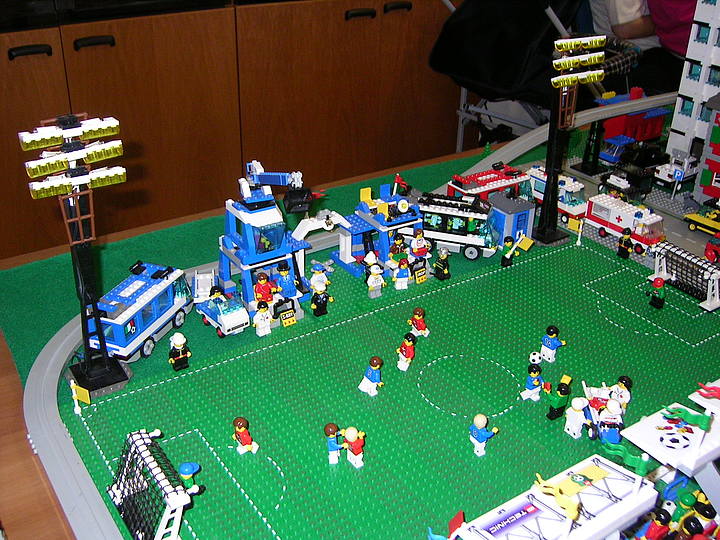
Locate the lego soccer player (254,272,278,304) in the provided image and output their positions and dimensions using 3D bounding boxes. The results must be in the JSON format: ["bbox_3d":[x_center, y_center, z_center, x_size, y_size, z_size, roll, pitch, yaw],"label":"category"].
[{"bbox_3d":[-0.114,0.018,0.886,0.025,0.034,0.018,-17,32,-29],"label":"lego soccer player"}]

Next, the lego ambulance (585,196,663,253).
[{"bbox_3d":[0.387,-0.068,1.095,0.035,0.054,0.118,-19,34,-32],"label":"lego ambulance"}]

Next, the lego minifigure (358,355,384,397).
[{"bbox_3d":[0.012,0.108,0.768,0.021,0.040,0.024,-16,33,-28],"label":"lego minifigure"}]

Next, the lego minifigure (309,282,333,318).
[{"bbox_3d":[-0.046,0.033,0.902,0.024,0.042,0.014,-18,34,-31],"label":"lego minifigure"}]

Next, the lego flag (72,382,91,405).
[{"bbox_3d":[-0.273,0.122,0.732,0.020,0.017,0.004,9,29,16],"label":"lego flag"}]

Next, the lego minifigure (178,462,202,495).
[{"bbox_3d":[-0.143,0.178,0.627,0.017,0.043,0.023,-12,31,-23],"label":"lego minifigure"}]

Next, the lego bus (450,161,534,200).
[{"bbox_3d":[0.201,-0.111,1.149,0.131,0.071,0.049,-18,34,-32],"label":"lego bus"}]

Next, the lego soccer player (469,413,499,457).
[{"bbox_3d":[0.115,0.149,0.690,0.023,0.041,0.025,-17,32,-29],"label":"lego soccer player"}]

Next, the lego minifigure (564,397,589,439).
[{"bbox_3d":[0.209,0.138,0.713,0.019,0.041,0.025,-17,32,-29],"label":"lego minifigure"}]

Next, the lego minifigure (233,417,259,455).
[{"bbox_3d":[-0.105,0.152,0.685,0.021,0.037,0.024,-16,33,-28],"label":"lego minifigure"}]

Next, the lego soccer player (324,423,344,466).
[{"bbox_3d":[-0.022,0.155,0.678,0.018,0.040,0.024,-1,28,-3],"label":"lego soccer player"}]

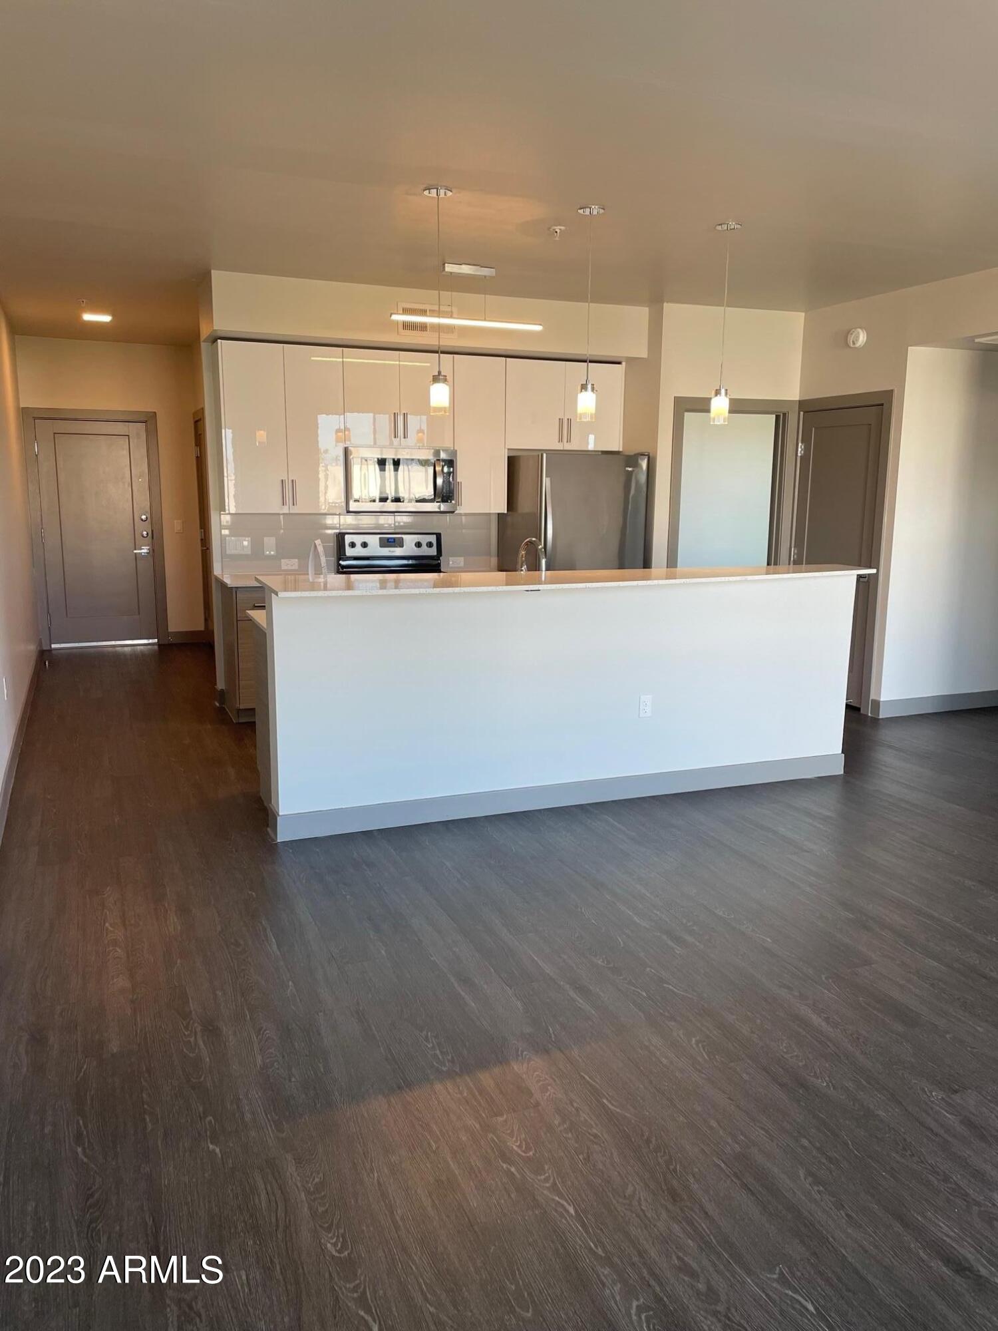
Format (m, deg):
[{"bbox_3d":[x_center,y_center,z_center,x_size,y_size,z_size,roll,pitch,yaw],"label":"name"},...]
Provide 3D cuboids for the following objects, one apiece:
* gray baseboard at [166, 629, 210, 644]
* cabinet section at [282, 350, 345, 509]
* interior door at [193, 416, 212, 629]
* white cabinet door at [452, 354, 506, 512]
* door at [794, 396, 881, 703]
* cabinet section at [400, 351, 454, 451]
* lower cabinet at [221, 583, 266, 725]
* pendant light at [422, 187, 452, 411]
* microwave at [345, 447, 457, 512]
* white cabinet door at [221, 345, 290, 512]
[{"bbox_3d":[-2.978,-0.270,9.542,0.335,0.117,0.020,-4,11,-22],"label":"gray baseboard"},{"bbox_3d":[-1.199,-1.537,6.557,0.379,1.055,0.030,-4,11,-22],"label":"cabinet section"},{"bbox_3d":[-2.649,-1.190,9.051,0.060,2.090,0.760,-4,11,-22],"label":"interior door"},{"bbox_3d":[-0.124,-1.607,6.990,0.400,1.055,0.030,-4,11,-22],"label":"white cabinet door"},{"bbox_3d":[2.353,-0.757,7.047,0.045,2.024,0.807,-4,11,-22],"label":"door"},{"bbox_3d":[-0.487,-1.795,6.804,0.388,0.624,0.030,-4,11,-22],"label":"cabinet section"},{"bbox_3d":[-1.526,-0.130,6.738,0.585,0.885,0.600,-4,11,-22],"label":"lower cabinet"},{"bbox_3d":[-0.254,-1.528,4.247,0.121,0.905,0.121,0,10,0],"label":"pendant light"},{"bbox_3d":[-0.730,-1.281,6.934,0.761,0.425,0.410,-4,11,-22],"label":"microwave"},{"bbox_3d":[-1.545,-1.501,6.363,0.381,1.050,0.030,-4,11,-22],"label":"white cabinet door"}]

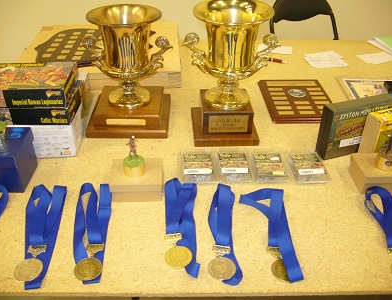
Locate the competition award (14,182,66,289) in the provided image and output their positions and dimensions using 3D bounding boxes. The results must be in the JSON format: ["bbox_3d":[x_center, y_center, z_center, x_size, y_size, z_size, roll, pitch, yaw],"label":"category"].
[{"bbox_3d":[-0.309,0.155,0.794,0.080,0.015,0.277,-3,35,-4],"label":"competition award"}]

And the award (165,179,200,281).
[{"bbox_3d":[-0.031,0.153,0.854,0.071,0.018,0.262,-1,36,-2],"label":"award"}]

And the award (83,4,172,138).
[{"bbox_3d":[-0.177,-0.213,1.078,0.227,0.292,0.216,0,35,0],"label":"award"}]

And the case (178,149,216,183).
[{"bbox_3d":[0.003,0.040,1.009,0.082,0.020,0.107,-1,36,-2],"label":"case"}]

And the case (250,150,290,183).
[{"bbox_3d":[0.184,0.040,1.011,0.081,0.020,0.105,-1,36,-3],"label":"case"}]

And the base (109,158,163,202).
[{"bbox_3d":[-0.135,0.068,0.943,0.115,0.050,0.095,-1,36,-2],"label":"base"}]

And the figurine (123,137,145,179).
[{"bbox_3d":[-0.133,0.010,0.857,0.047,0.092,0.047,0,35,0],"label":"figurine"}]

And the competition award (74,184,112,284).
[{"bbox_3d":[-0.204,0.151,0.800,0.072,0.015,0.275,-4,35,-5],"label":"competition award"}]

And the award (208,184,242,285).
[{"bbox_3d":[0.054,0.153,0.797,0.061,0.015,0.269,0,35,0],"label":"award"}]

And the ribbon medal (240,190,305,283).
[{"bbox_3d":[0.142,0.156,0.793,0.100,0.015,0.248,0,35,0],"label":"ribbon medal"}]

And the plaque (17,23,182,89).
[{"bbox_3d":[-0.337,-0.356,1.485,0.551,0.059,0.499,-2,35,-4],"label":"plaque"}]

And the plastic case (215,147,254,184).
[{"bbox_3d":[0.094,0.039,1.011,0.081,0.020,0.106,-1,36,-2],"label":"plastic case"}]

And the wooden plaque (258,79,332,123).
[{"bbox_3d":[0.322,-0.164,1.294,0.203,0.020,0.246,-1,36,-2],"label":"wooden plaque"}]

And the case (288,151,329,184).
[{"bbox_3d":[0.278,0.040,1.012,0.081,0.020,0.105,-2,36,-3],"label":"case"}]

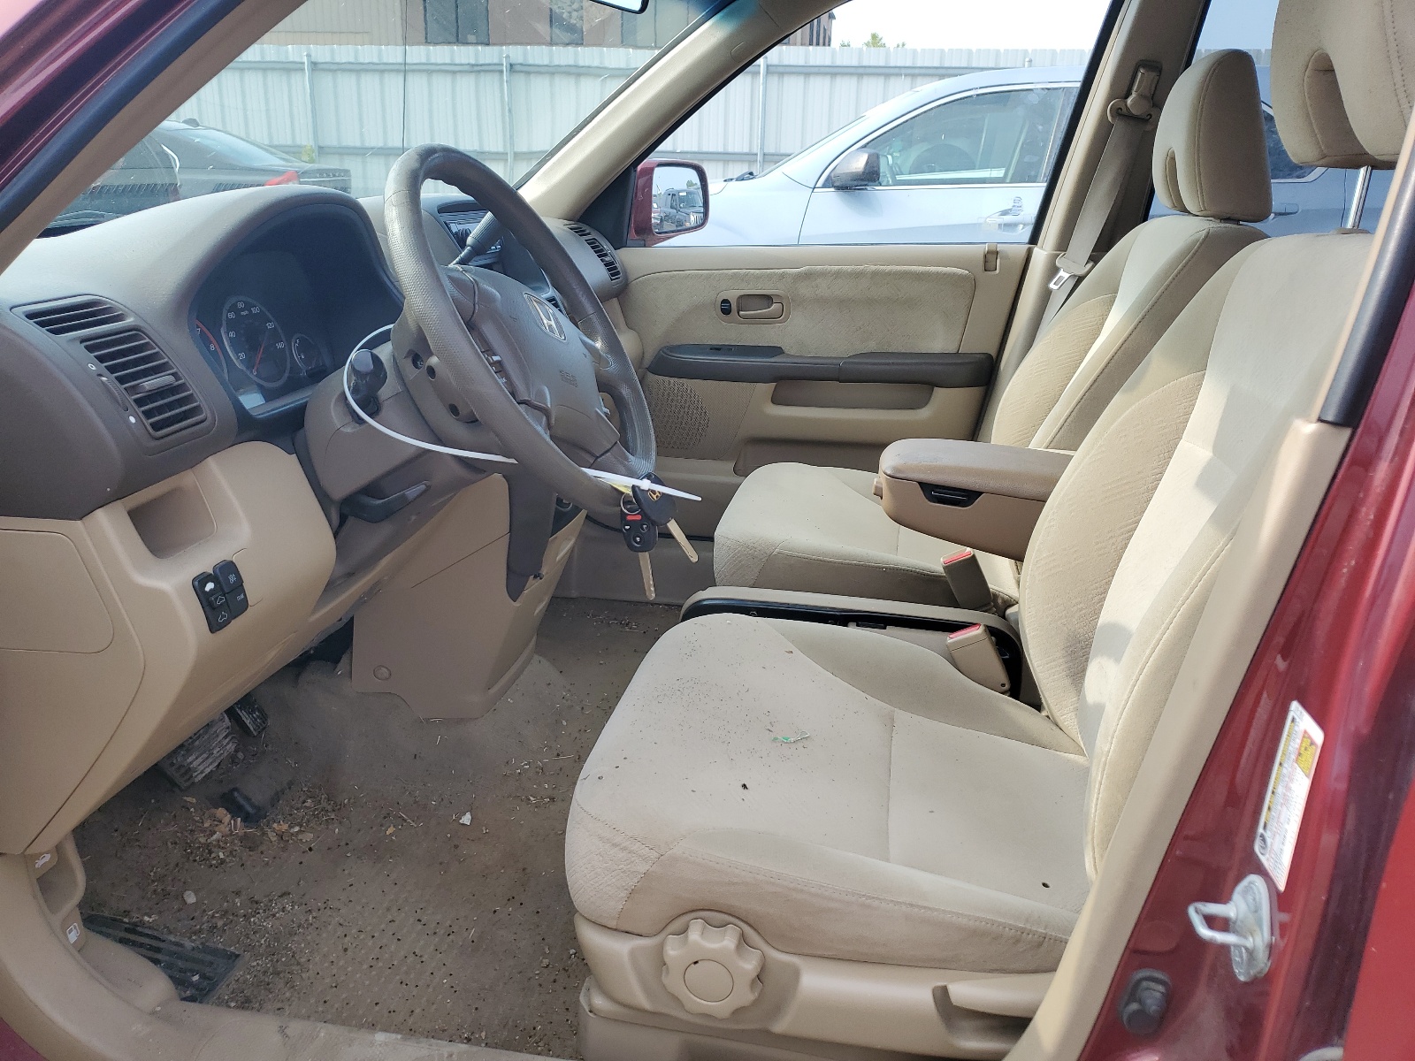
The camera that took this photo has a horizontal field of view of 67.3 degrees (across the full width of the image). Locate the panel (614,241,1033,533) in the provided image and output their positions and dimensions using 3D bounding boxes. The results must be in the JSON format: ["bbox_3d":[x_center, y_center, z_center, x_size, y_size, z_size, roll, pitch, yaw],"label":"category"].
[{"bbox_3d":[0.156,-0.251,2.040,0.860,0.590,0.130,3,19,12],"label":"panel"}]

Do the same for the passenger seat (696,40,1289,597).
[{"bbox_3d":[0.426,-0.224,1.621,0.770,0.930,0.530,3,19,12],"label":"passenger seat"}]

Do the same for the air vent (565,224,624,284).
[{"bbox_3d":[-0.209,-0.503,1.927,0.050,0.135,0.085,-33,9,21],"label":"air vent"}]

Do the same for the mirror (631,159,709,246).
[{"bbox_3d":[-0.106,-0.684,2.220,0.120,0.180,0.220,10,22,30],"label":"mirror"}]

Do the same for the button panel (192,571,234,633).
[{"bbox_3d":[-0.411,0.060,0.879,0.015,0.049,0.026,-8,17,15],"label":"button panel"}]

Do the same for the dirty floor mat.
[{"bbox_3d":[-0.294,0.302,1.585,0.700,0.140,1.250,3,19,12],"label":"dirty floor mat"}]

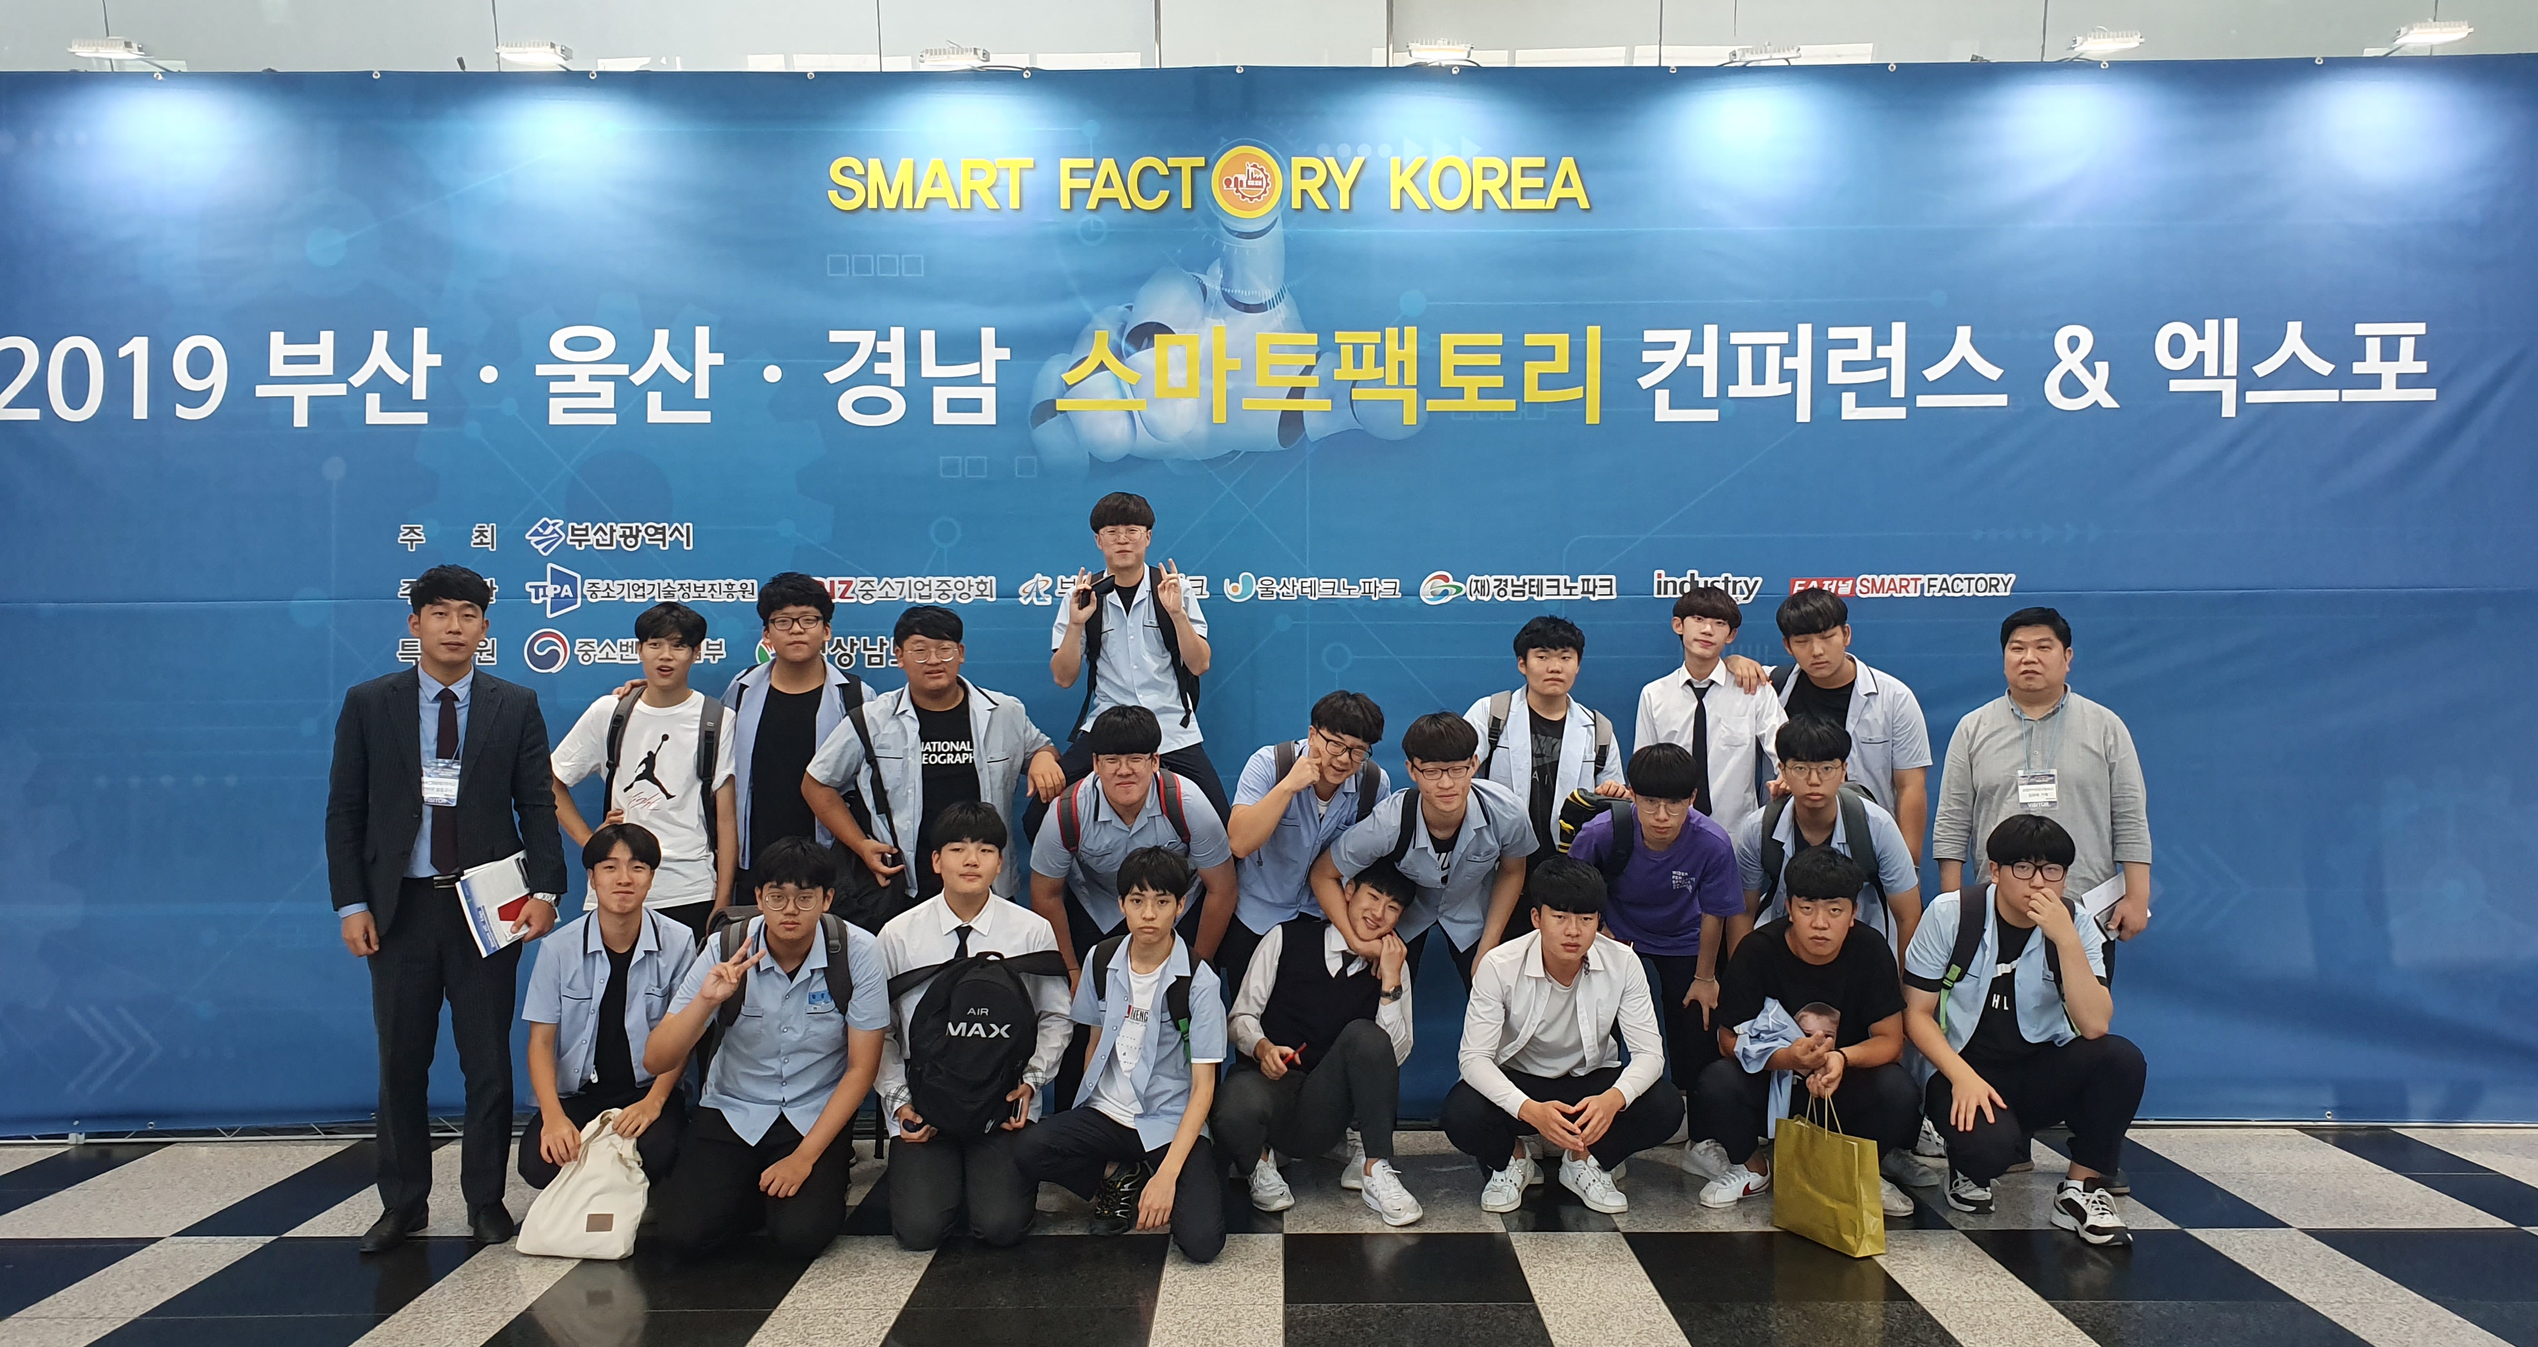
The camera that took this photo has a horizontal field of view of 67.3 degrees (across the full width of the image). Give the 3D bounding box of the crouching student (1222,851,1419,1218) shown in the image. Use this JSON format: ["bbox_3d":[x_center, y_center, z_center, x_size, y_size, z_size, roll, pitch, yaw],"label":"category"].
[{"bbox_3d":[0.140,0.996,5.384,0.560,0.943,0.720,0,-1,-11],"label":"crouching student"}]

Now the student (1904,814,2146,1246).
[{"bbox_3d":[2.058,0.932,5.200,0.620,1.090,0.660,0,0,7],"label":"student"}]

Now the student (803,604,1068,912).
[{"bbox_3d":[-0.973,0.651,5.550,0.760,1.700,0.460,0,0,-3],"label":"student"}]

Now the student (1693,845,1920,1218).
[{"bbox_3d":[1.472,0.968,5.324,0.600,0.983,0.700,0,-1,5],"label":"student"}]

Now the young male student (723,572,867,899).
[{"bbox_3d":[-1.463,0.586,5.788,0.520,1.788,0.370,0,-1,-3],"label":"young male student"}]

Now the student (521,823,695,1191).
[{"bbox_3d":[-1.873,0.974,5.400,0.520,1.090,0.680,0,0,-8],"label":"student"}]

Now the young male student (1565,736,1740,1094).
[{"bbox_3d":[1.128,0.833,5.626,0.490,1.263,0.640,0,-1,-2],"label":"young male student"}]

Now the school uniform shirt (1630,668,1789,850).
[{"bbox_3d":[1.370,0.297,5.920,0.470,0.660,0.280,0,0,9],"label":"school uniform shirt"}]

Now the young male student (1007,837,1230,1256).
[{"bbox_3d":[-0.392,0.961,5.025,0.540,1.014,0.670,0,-1,3],"label":"young male student"}]

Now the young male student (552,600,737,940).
[{"bbox_3d":[-1.875,0.653,5.750,0.550,1.735,0.380,0,0,-7],"label":"young male student"}]

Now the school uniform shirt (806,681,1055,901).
[{"bbox_3d":[-0.980,0.340,5.540,0.710,0.660,0.360,0,0,-3],"label":"school uniform shirt"}]

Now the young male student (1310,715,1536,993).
[{"bbox_3d":[0.447,0.795,5.400,0.640,1.390,0.720,0,0,3],"label":"young male student"}]

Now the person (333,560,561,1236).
[{"bbox_3d":[-2.209,0.620,5.100,0.620,1.800,0.360,0,0,-11],"label":"person"}]

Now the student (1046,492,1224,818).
[{"bbox_3d":[-0.414,0.193,5.650,0.600,1.450,0.580,0,0,-3],"label":"student"}]

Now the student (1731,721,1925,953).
[{"bbox_3d":[1.654,0.813,5.650,0.550,1.360,0.680,0,0,7],"label":"student"}]

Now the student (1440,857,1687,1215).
[{"bbox_3d":[0.841,1.009,5.480,0.680,0.980,0.700,0,0,5],"label":"student"}]

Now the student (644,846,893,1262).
[{"bbox_3d":[-1.379,0.977,5.230,0.650,1.075,0.720,0,0,-5],"label":"student"}]

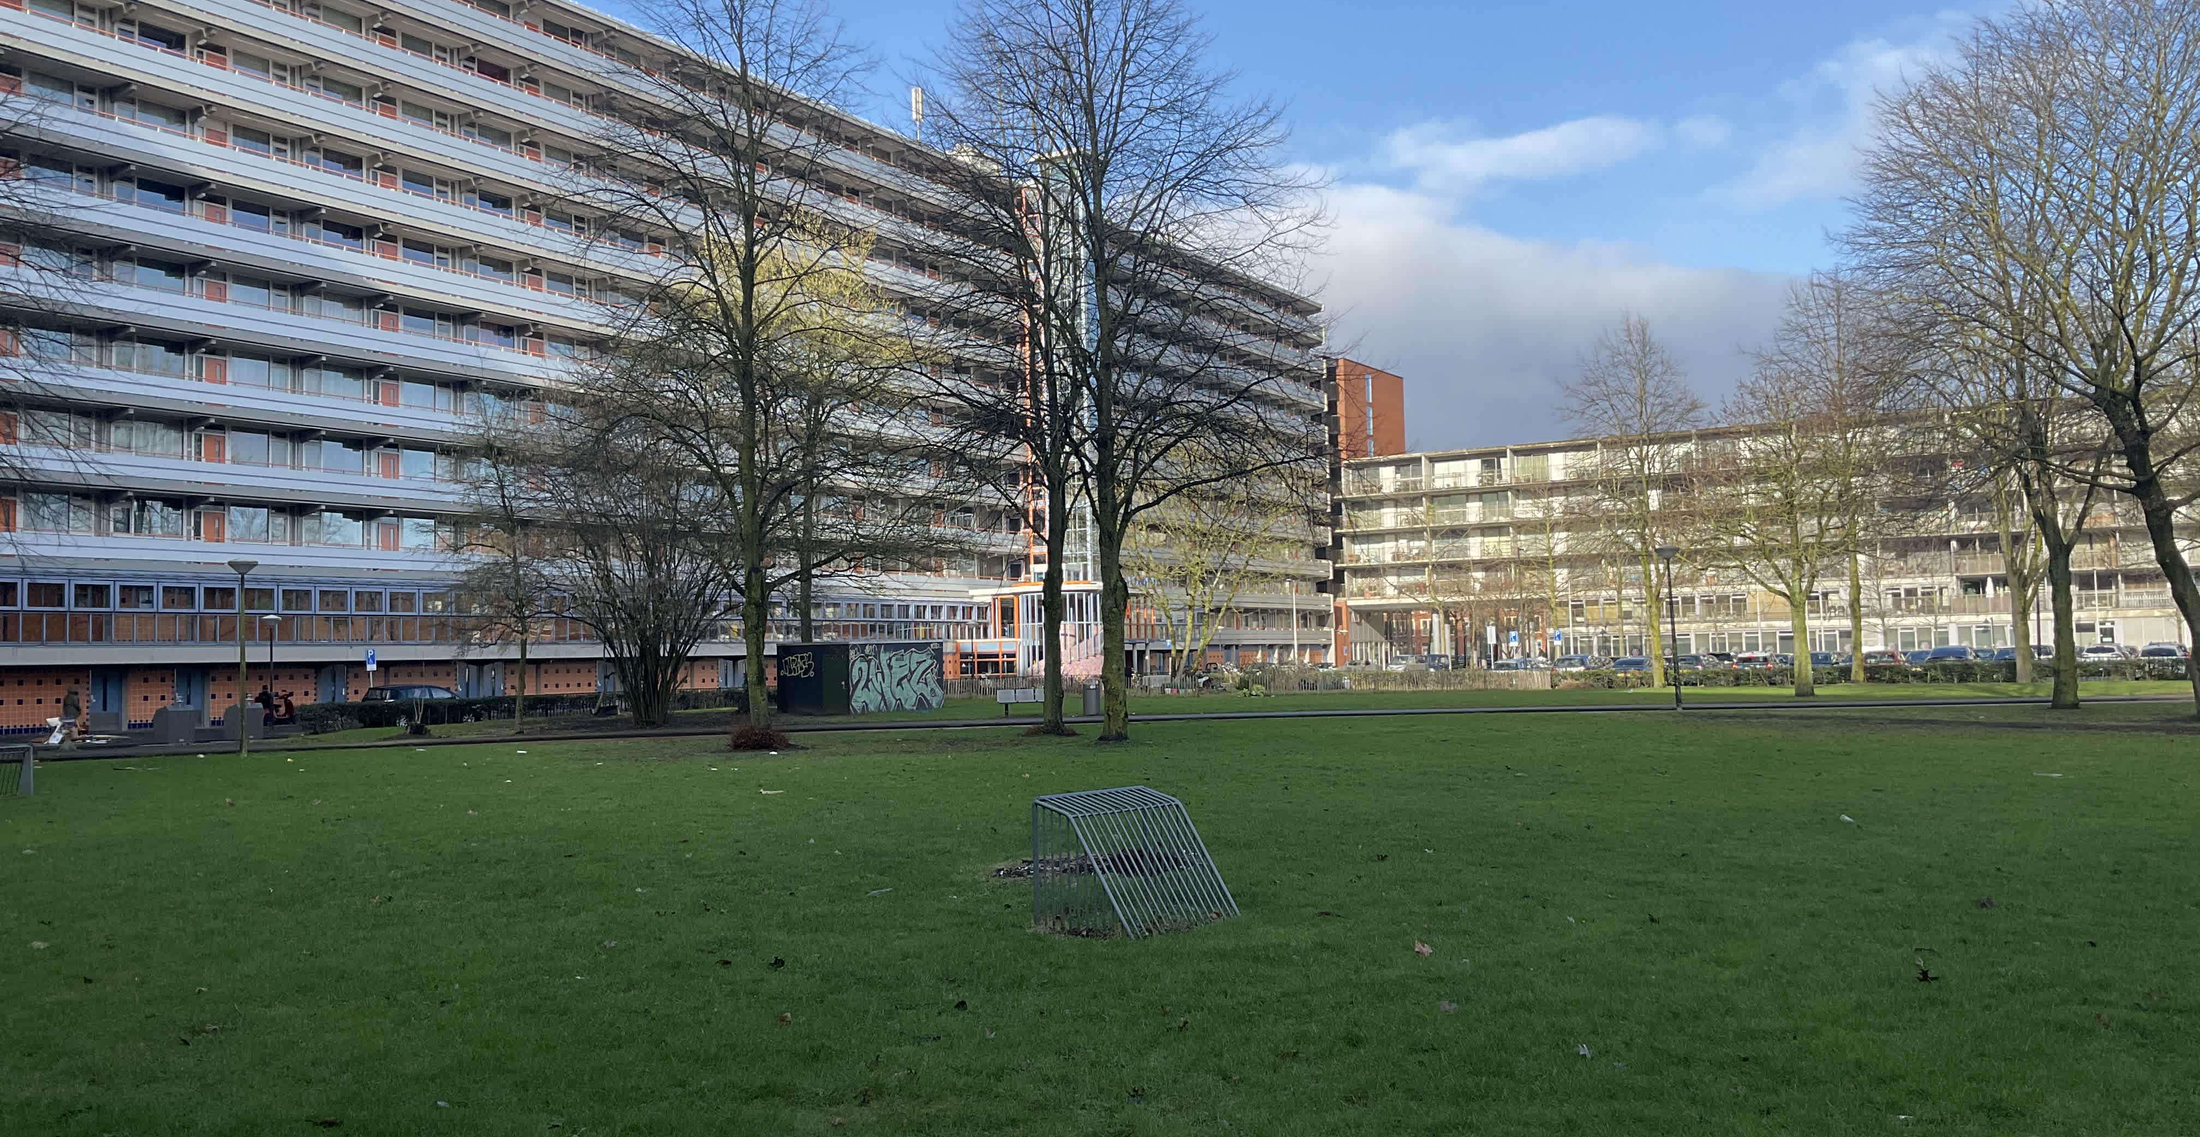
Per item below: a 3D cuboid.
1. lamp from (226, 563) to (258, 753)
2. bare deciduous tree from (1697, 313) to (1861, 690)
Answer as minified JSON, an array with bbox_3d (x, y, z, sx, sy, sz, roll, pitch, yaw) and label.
[{"bbox_3d":[-17.448,1.794,37.495,0.628,4.020,0.628,0,-3,-25],"label":"lamp"},{"bbox_3d":[20.168,-1.926,54.269,5.133,11.370,4.979,-2,-3,20],"label":"bare deciduous tree"}]

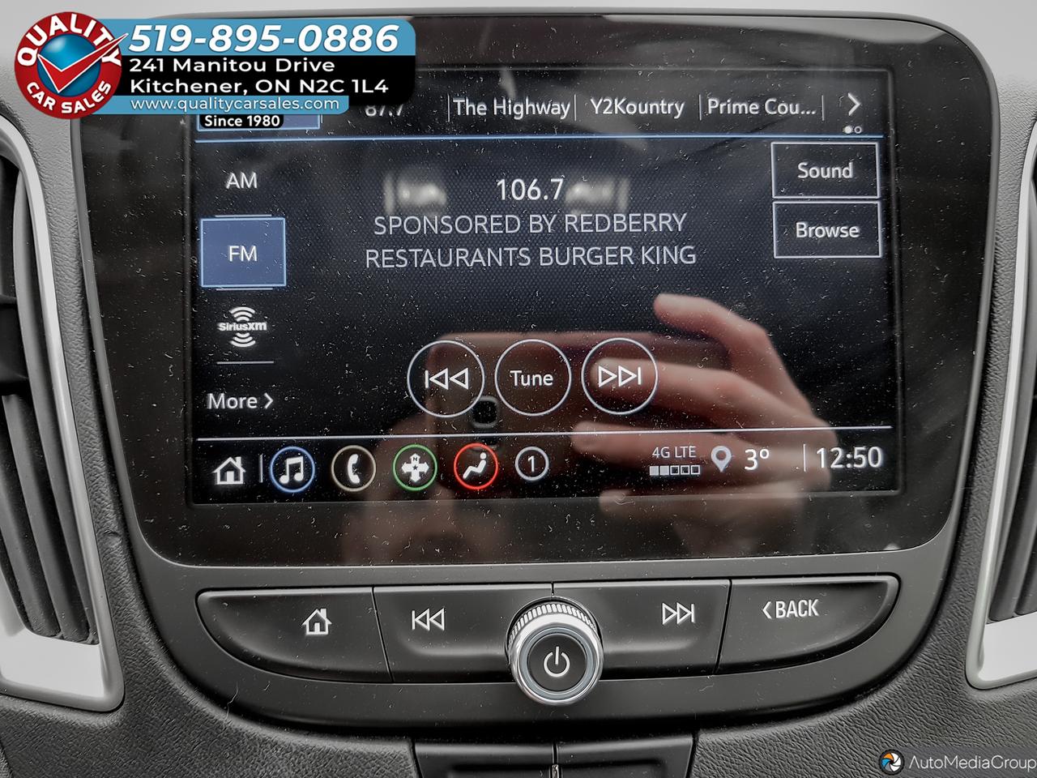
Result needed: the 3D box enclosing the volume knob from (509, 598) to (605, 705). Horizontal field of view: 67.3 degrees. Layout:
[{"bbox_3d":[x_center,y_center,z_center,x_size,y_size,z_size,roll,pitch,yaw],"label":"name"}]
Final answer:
[{"bbox_3d":[0.009,0.064,0.188,0.023,0.023,0.012,-1,-1,-1],"label":"volume knob"}]

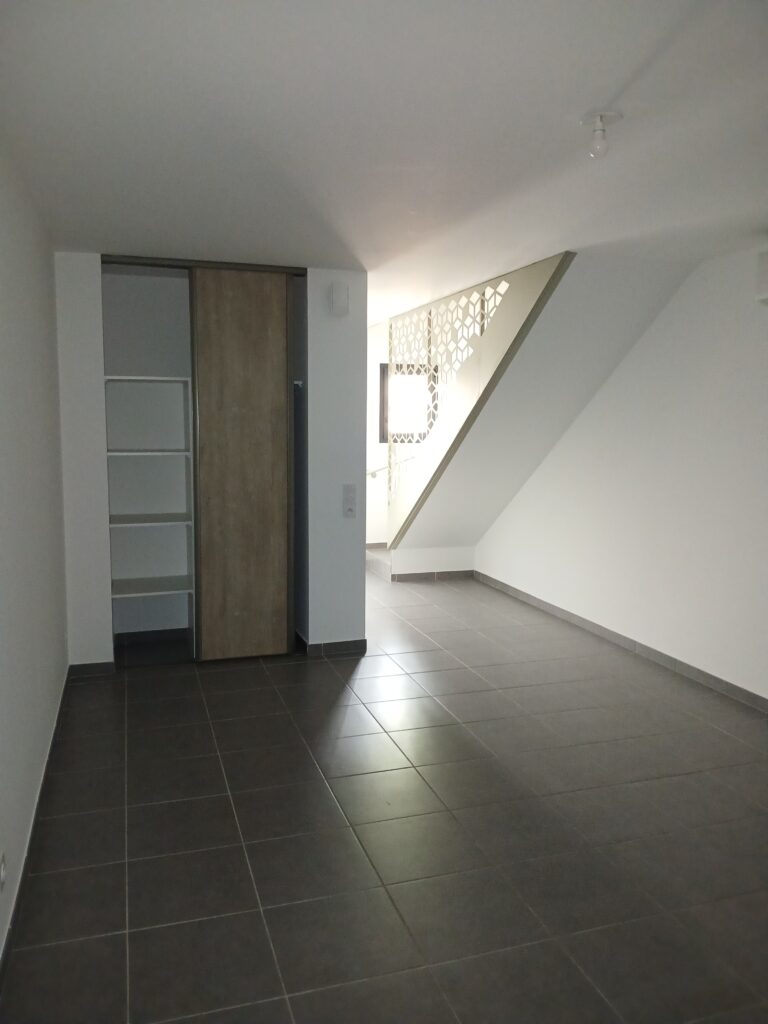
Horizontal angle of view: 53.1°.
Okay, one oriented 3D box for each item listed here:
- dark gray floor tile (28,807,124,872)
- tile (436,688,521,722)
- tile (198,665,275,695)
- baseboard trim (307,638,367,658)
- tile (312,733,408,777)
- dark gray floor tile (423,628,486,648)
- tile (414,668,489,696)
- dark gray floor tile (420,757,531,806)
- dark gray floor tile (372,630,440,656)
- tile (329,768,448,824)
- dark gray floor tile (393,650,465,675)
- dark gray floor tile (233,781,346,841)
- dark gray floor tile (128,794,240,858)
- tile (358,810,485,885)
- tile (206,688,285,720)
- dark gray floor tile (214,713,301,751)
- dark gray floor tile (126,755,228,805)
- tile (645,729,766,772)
[{"bbox_3d":[-1.128,1.226,2.864,0.321,0.012,0.404,-1,7,-18],"label":"dark gray floor tile"},{"bbox_3d":[0.541,1.081,4.259,0.412,0.012,0.404,-1,7,-18],"label":"tile"},{"bbox_3d":[-0.910,1.033,4.704,0.414,0.010,0.414,-2,7,-18],"label":"tile"},{"bbox_3d":[-0.317,0.928,5.244,0.403,0.085,0.012,-2,7,-18],"label":"baseboard trim"},{"bbox_3d":[-0.122,1.161,3.660,0.414,0.010,0.414,-2,7,-18],"label":"tile"},{"bbox_3d":[0.578,0.978,5.793,0.430,0.010,0.430,-2,7,-18],"label":"dark gray floor tile"},{"bbox_3d":[0.410,1.028,4.614,0.405,0.012,0.405,-2,7,-18],"label":"tile"},{"bbox_3d":[0.405,1.196,3.399,0.414,0.010,0.414,-2,7,-18],"label":"dark gray floor tile"},{"bbox_3d":[0.169,0.990,5.661,0.430,0.010,0.430,-2,7,-18],"label":"dark gray floor tile"},{"bbox_3d":[0.006,1.188,3.217,0.405,0.012,0.405,-2,7,-18],"label":"tile"},{"bbox_3d":[0.287,0.986,5.021,0.412,0.012,0.404,-1,7,-18],"label":"dark gray floor tile"},{"bbox_3d":[-0.384,1.199,3.091,0.405,0.012,0.405,-2,7,-18],"label":"dark gray floor tile"},{"bbox_3d":[-0.786,1.230,3.013,0.414,0.010,0.414,-2,7,-18],"label":"dark gray floor tile"},{"bbox_3d":[0.141,1.284,2.958,0.430,0.010,0.430,-2,7,-18],"label":"tile"},{"bbox_3d":[-0.759,1.061,4.235,0.405,0.012,0.405,-2,7,-18],"label":"tile"},{"bbox_3d":[-0.649,1.126,3.920,0.414,0.010,0.414,-2,7,-18],"label":"dark gray floor tile"},{"bbox_3d":[-0.905,1.169,3.360,0.412,0.012,0.404,-1,7,-18],"label":"dark gray floor tile"},{"bbox_3d":[1.565,1.143,3.724,0.405,0.012,0.405,-2,7,-18],"label":"tile"}]

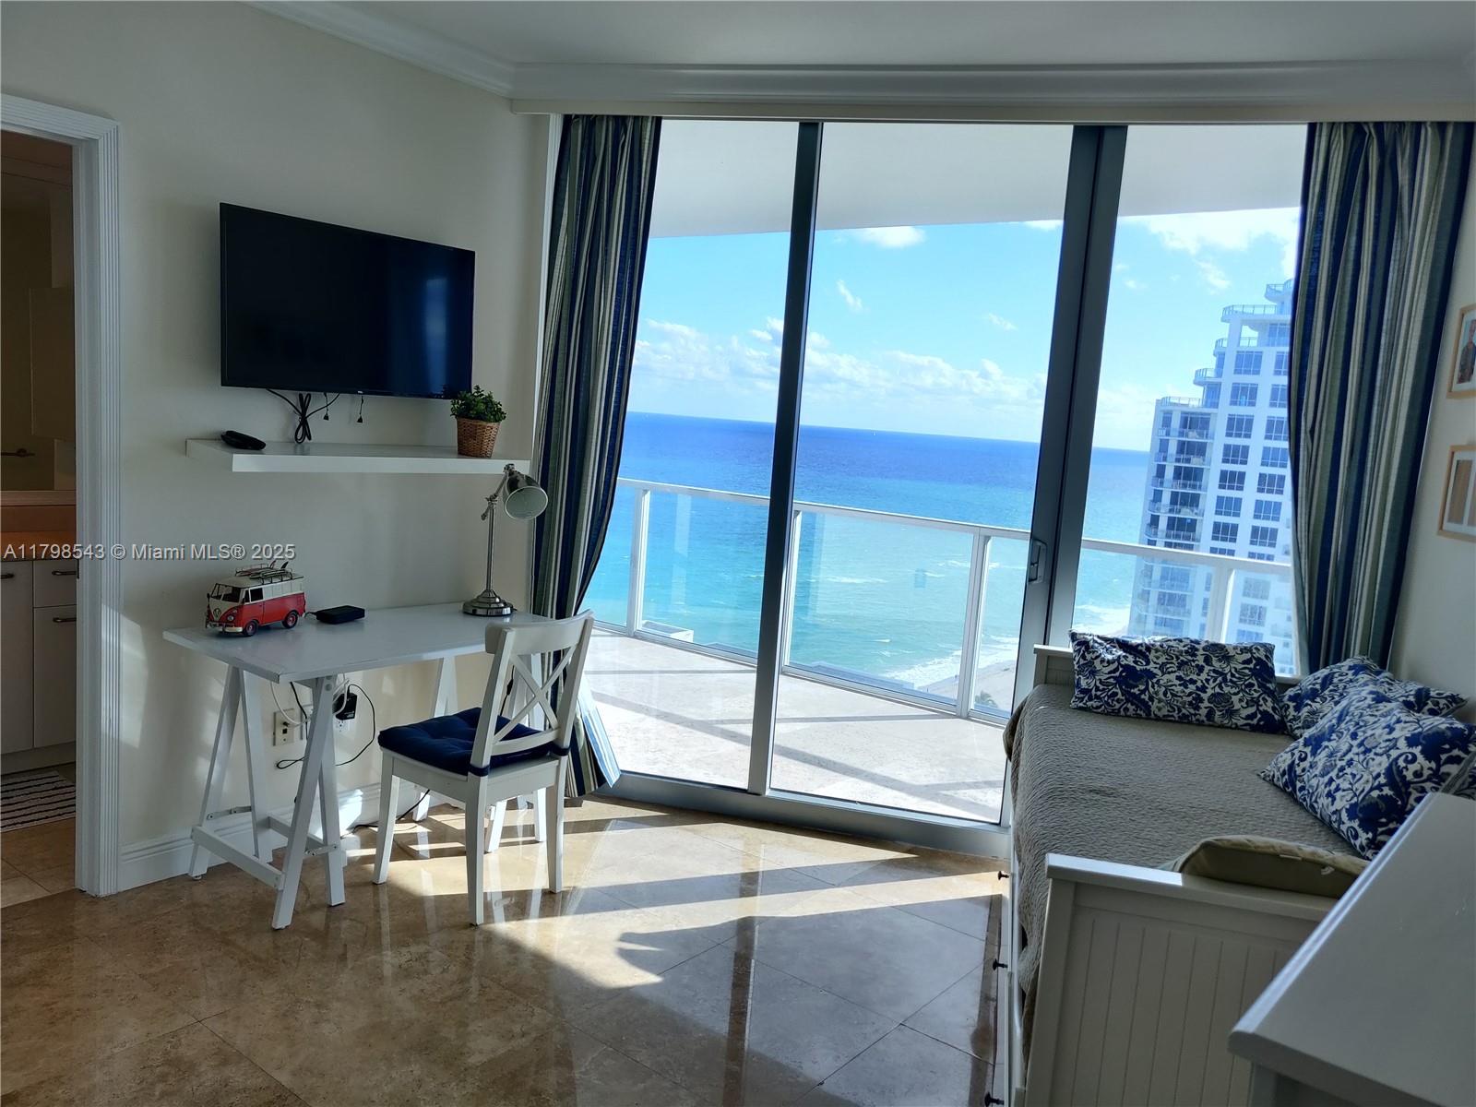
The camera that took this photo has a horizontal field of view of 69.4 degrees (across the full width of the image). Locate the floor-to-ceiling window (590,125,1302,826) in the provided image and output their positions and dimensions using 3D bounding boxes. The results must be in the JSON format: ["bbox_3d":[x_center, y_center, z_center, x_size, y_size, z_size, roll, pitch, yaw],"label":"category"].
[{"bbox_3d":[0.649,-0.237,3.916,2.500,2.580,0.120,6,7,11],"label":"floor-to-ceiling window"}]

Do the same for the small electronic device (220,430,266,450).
[{"bbox_3d":[-1.487,-0.341,3.188,0.145,0.040,0.090,10,9,37],"label":"small electronic device"}]

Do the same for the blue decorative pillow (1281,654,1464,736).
[{"bbox_3d":[1.864,0.477,3.208,0.450,0.150,0.500,-37,-2,13],"label":"blue decorative pillow"}]

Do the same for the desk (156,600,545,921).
[{"bbox_3d":[-1.119,0.634,3.497,0.620,0.780,1.165,10,9,37],"label":"desk"}]

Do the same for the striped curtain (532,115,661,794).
[{"bbox_3d":[-0.523,-0.315,4.006,0.420,2.560,0.150,6,7,11],"label":"striped curtain"}]

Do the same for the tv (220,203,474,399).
[{"bbox_3d":[-1.248,-0.785,3.461,0.055,0.525,0.920,10,9,37],"label":"tv"}]

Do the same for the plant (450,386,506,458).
[{"bbox_3d":[-0.923,-0.465,3.785,0.195,0.257,0.195,10,9,37],"label":"plant"}]

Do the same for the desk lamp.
[{"bbox_3d":[-0.845,-0.046,3.806,0.190,0.530,0.320,-2,10,-42],"label":"desk lamp"}]

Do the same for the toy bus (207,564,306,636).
[{"bbox_3d":[-1.481,0.141,3.280,0.130,0.195,0.275,7,7,19],"label":"toy bus"}]

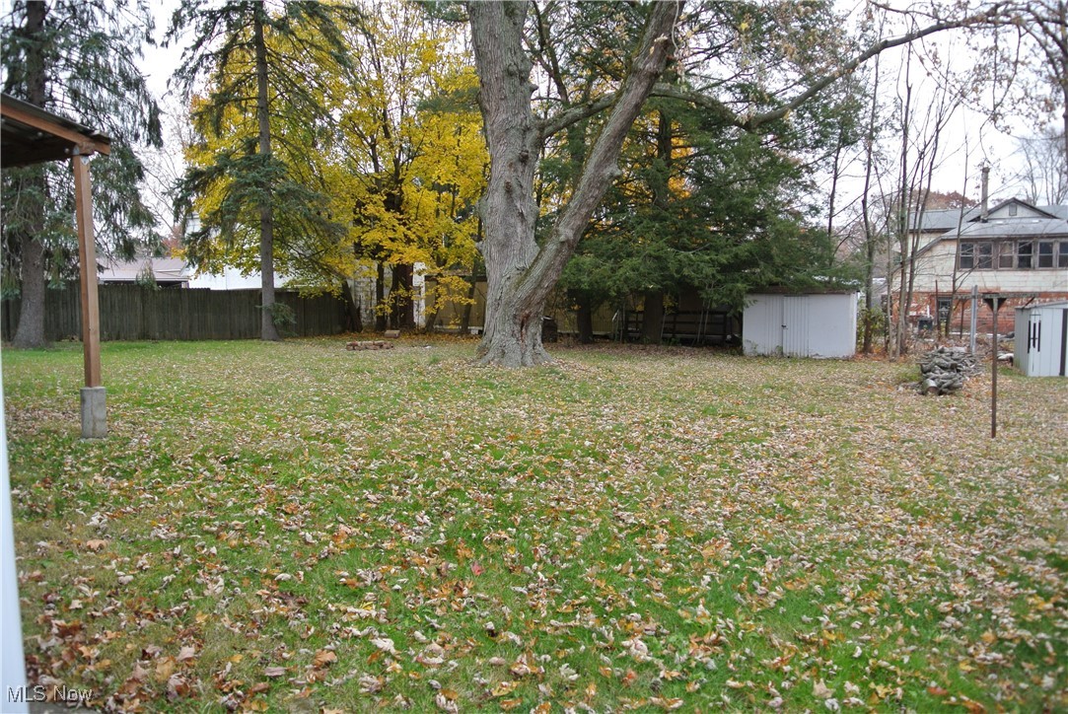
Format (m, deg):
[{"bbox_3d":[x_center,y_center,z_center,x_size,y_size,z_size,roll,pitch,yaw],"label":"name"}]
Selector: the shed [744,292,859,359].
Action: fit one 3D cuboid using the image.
[{"bbox_3d":[8.070,-1.030,24.200,3.080,1.970,2.250,2,4,26],"label":"shed"}]

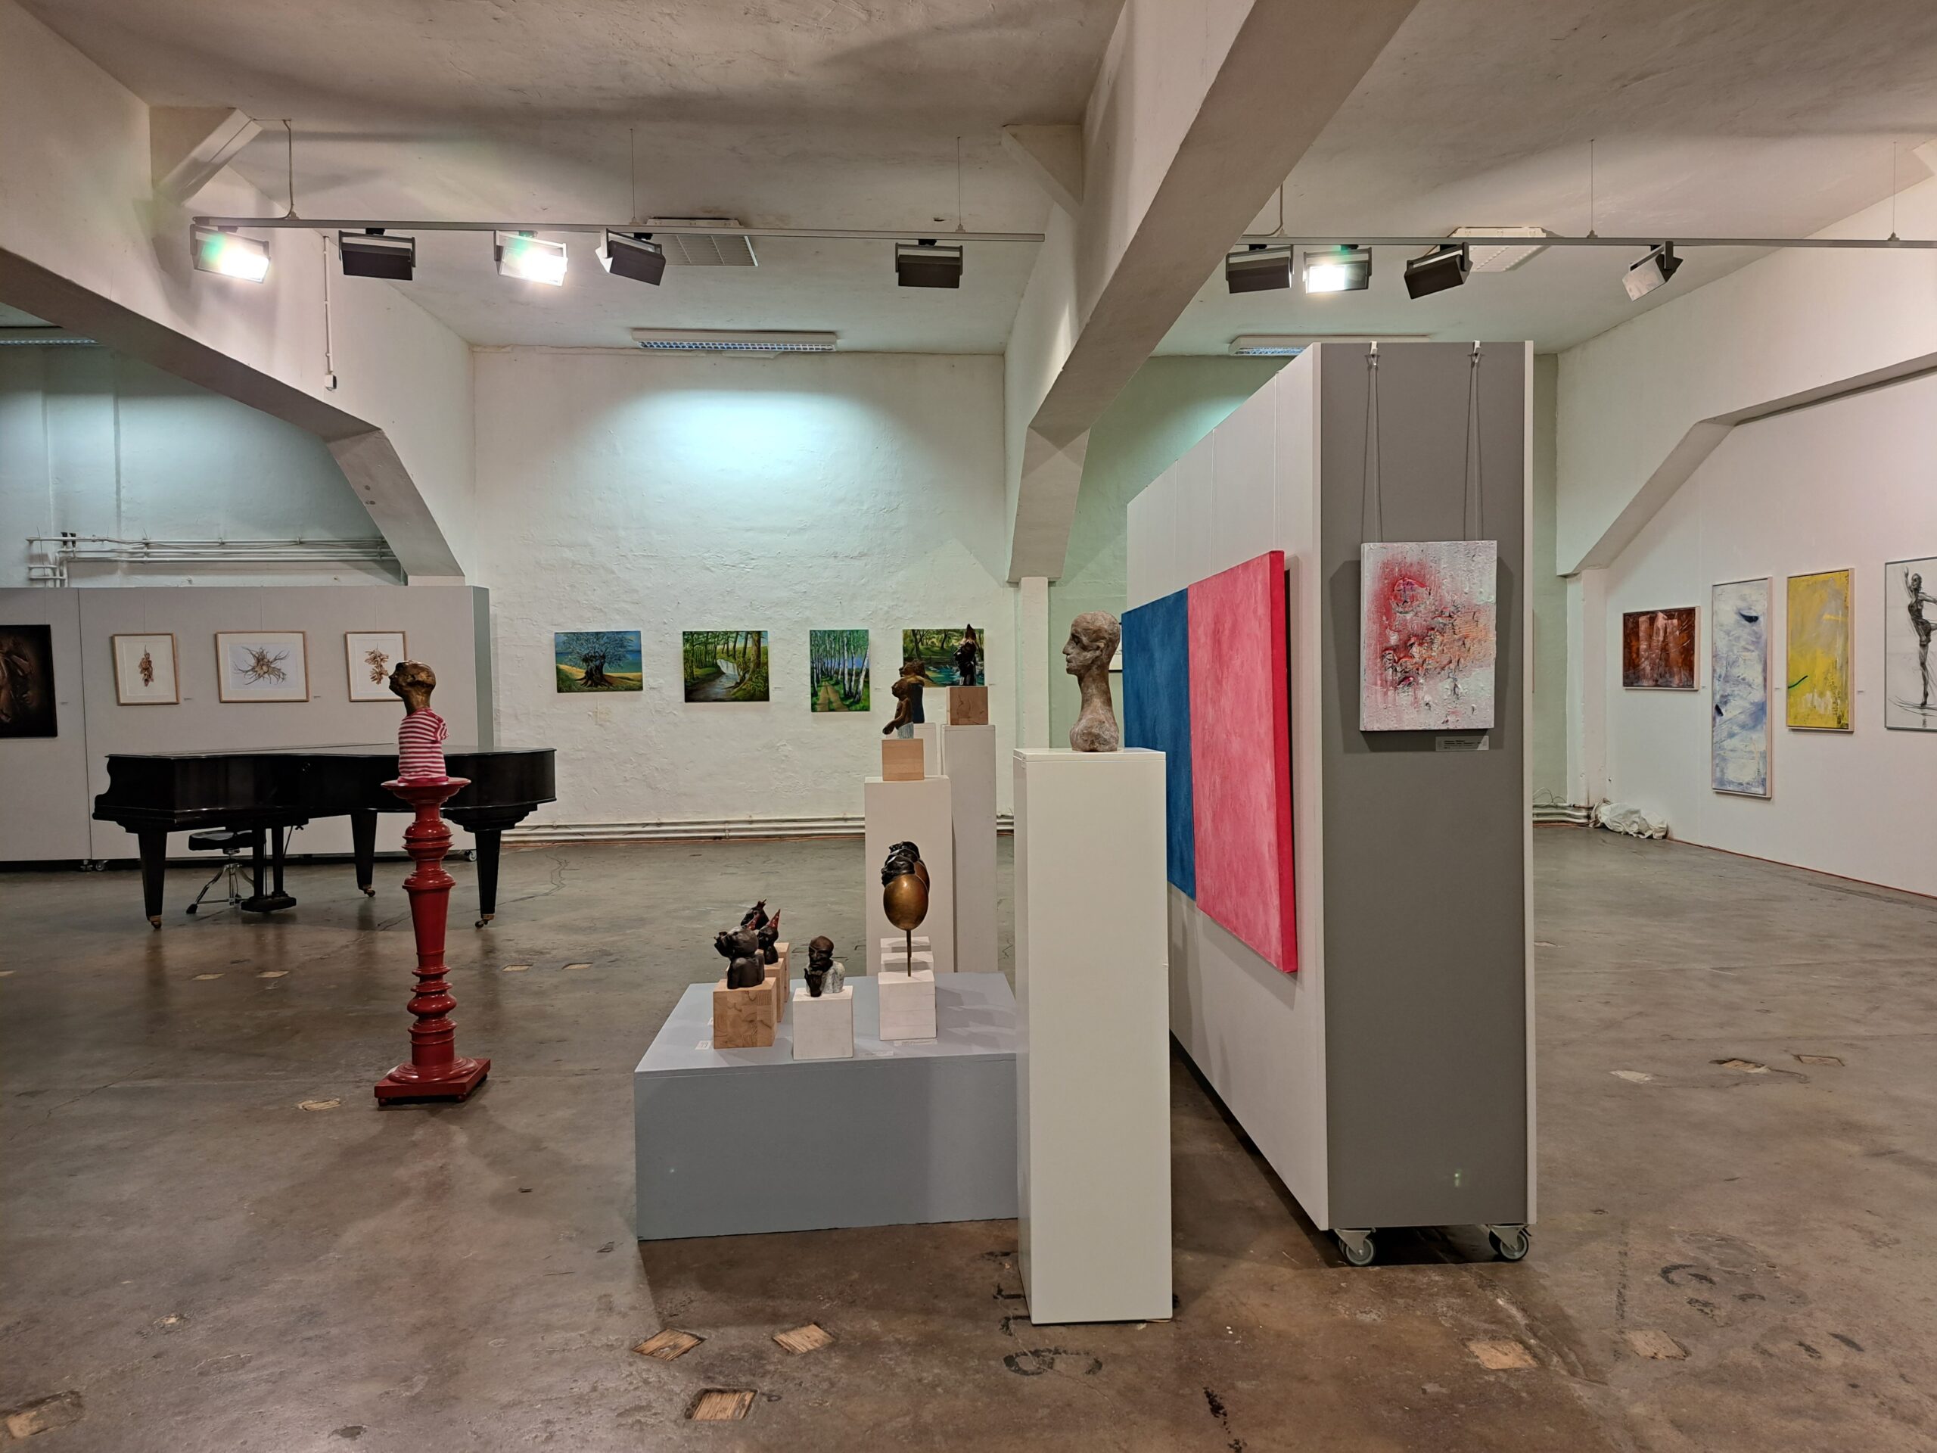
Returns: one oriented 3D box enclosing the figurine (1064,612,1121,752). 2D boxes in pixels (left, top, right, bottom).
[{"bbox_3d":[0.274,-0.099,2.988,0.124,0.300,0.115,-1,2,-3],"label":"figurine"}]

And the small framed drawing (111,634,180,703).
[{"bbox_3d":[-6.628,-0.457,10.810,0.500,0.585,0.030,-1,2,-4],"label":"small framed drawing"}]

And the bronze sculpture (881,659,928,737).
[{"bbox_3d":[-0.239,-0.104,5.000,0.160,0.297,0.130,-1,2,0],"label":"bronze sculpture"}]

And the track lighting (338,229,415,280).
[{"bbox_3d":[-3.217,-2.569,7.321,0.368,0.235,0.170,-1,2,-20],"label":"track lighting"}]

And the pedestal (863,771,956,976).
[{"bbox_3d":[-0.218,0.702,4.985,0.310,1.017,0.300,-1,2,-3],"label":"pedestal"}]

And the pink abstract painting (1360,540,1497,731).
[{"bbox_3d":[1.038,-0.205,3.030,0.302,0.425,0.030,-1,4,-2],"label":"pink abstract painting"}]

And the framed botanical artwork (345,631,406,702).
[{"bbox_3d":[-4.518,-0.453,10.275,0.452,0.535,0.030,-1,2,-4],"label":"framed botanical artwork"}]

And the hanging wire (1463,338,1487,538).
[{"bbox_3d":[1.132,-0.636,3.002,0.050,0.440,0.020,-1,2,-3],"label":"hanging wire"}]

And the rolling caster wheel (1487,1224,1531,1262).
[{"bbox_3d":[1.249,1.191,3.100,0.090,0.079,0.045,-1,2,-6],"label":"rolling caster wheel"}]

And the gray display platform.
[{"bbox_3d":[-0.349,1.026,3.806,0.989,0.418,0.945,-1,2,-5],"label":"gray display platform"}]

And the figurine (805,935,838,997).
[{"bbox_3d":[-0.370,0.612,3.439,0.085,0.147,0.080,0,2,30],"label":"figurine"}]

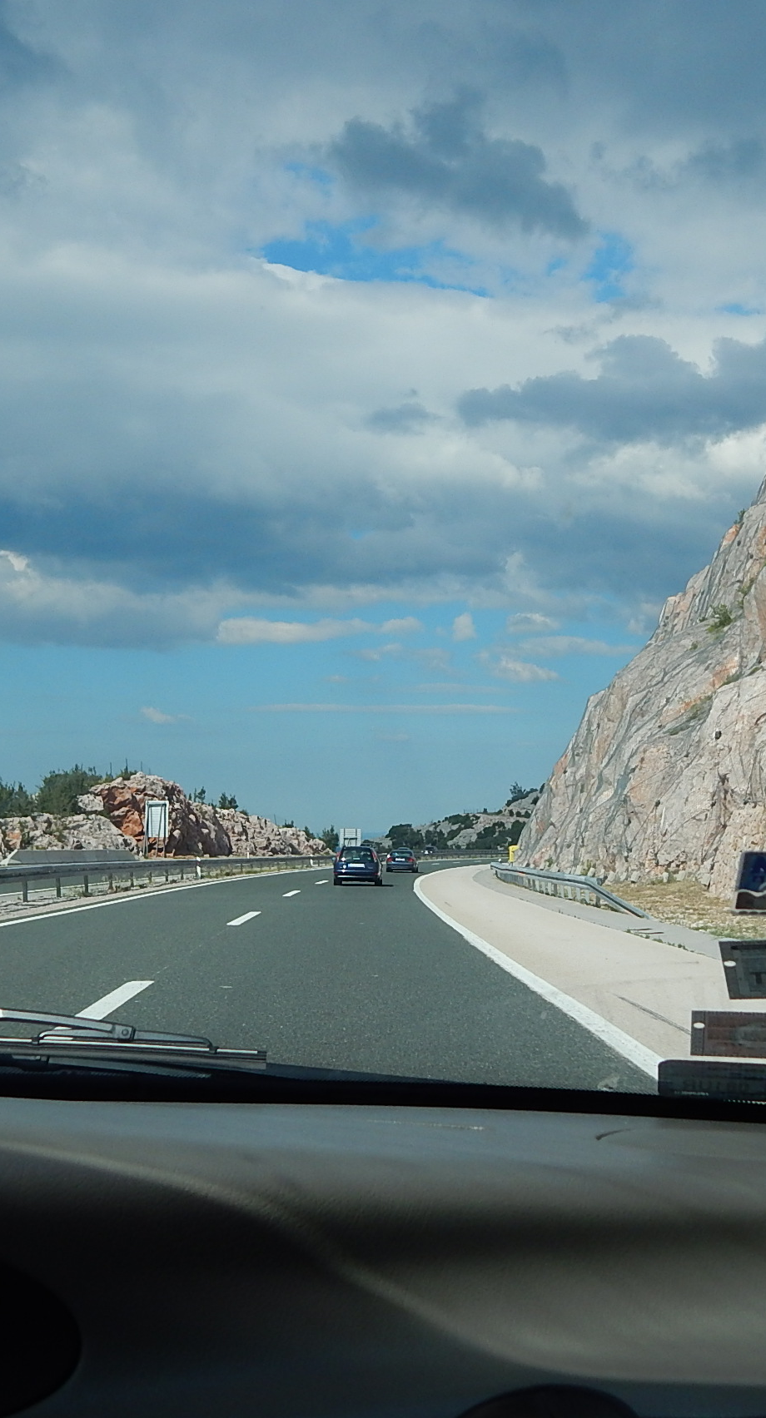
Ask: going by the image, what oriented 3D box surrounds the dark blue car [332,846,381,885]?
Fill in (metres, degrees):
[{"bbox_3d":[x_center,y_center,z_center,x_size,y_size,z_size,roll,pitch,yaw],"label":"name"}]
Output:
[{"bbox_3d":[-0.920,5.924,64.000,1.690,1.480,4.050,0,-5,2],"label":"dark blue car"}]

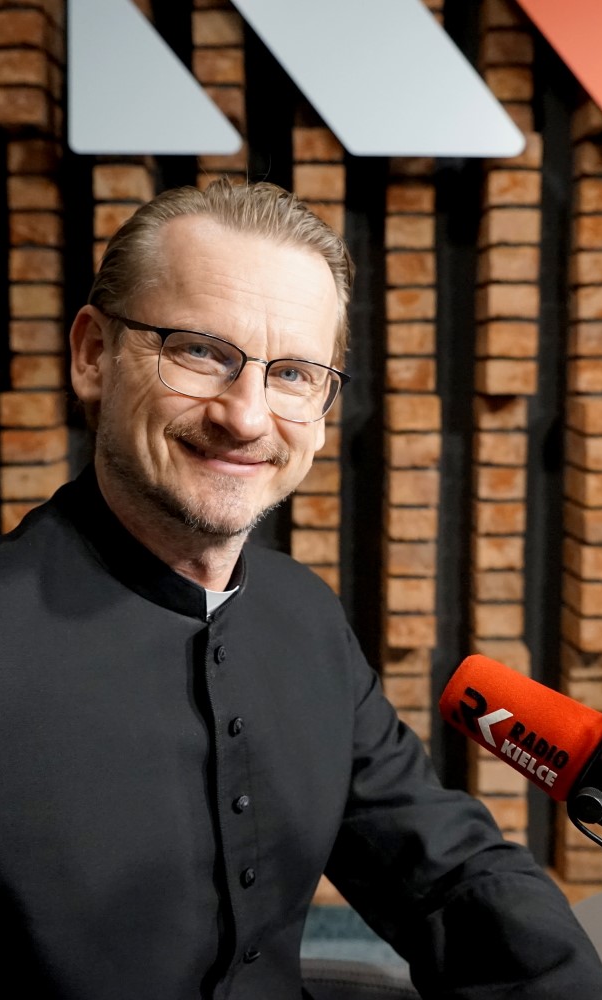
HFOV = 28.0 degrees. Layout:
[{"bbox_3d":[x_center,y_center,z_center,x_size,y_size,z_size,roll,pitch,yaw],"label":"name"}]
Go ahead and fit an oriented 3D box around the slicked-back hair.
[{"bbox_3d":[-0.056,-0.137,0.860,0.180,0.170,0.190,14,4,-19],"label":"slicked-back hair"}]

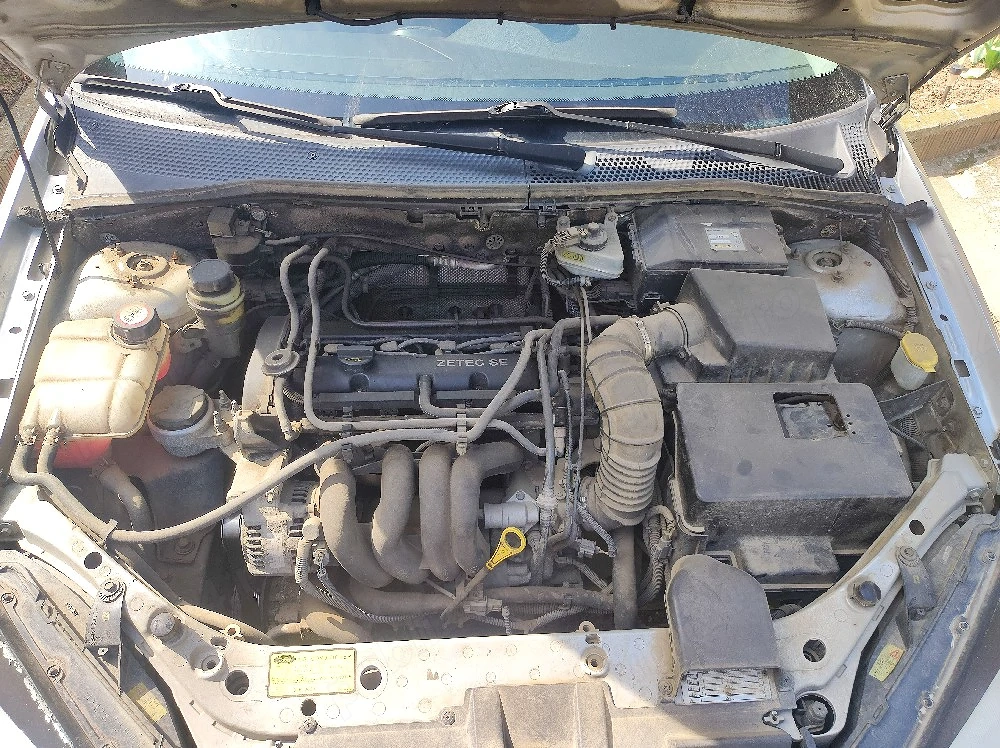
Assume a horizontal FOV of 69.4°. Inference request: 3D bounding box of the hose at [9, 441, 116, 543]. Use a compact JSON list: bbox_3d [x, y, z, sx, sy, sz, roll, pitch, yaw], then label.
[{"bbox_3d":[-0.501,0.132,0.838,0.177,0.050,0.056,25,51,18],"label":"hose"}]

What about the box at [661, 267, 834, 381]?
[{"bbox_3d":[0.349,-0.038,1.096,0.222,0.165,0.180,2,48,-2],"label":"box"}]

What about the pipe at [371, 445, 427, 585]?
[{"bbox_3d":[-0.148,0.213,1.089,0.075,0.180,0.125,0,47,0],"label":"pipe"}]

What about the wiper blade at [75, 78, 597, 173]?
[{"bbox_3d":[-0.294,-0.433,1.229,0.897,0.048,0.055,10,48,4],"label":"wiper blade"}]

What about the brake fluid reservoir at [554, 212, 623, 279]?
[{"bbox_3d":[0.145,-0.212,1.183,0.105,0.075,0.092,0,47,0],"label":"brake fluid reservoir"}]

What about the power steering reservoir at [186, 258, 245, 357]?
[{"bbox_3d":[-0.432,-0.095,1.104,0.078,0.152,0.078,3,44,-9],"label":"power steering reservoir"}]

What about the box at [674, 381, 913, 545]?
[{"bbox_3d":[0.397,0.129,1.026,0.280,0.120,0.200,0,47,0],"label":"box"}]

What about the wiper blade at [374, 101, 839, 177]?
[{"bbox_3d":[0.153,-0.390,1.177,0.765,0.060,0.085,4,47,3],"label":"wiper blade"}]

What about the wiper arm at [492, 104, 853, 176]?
[{"bbox_3d":[0.296,-0.411,1.244,0.589,0.050,0.050,12,48,4],"label":"wiper arm"}]

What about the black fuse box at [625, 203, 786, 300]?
[{"bbox_3d":[0.331,-0.184,1.175,0.222,0.122,0.148,-1,48,-5],"label":"black fuse box"}]

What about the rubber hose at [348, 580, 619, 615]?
[{"bbox_3d":[-0.025,0.330,1.051,0.382,0.042,0.042,1,48,-3],"label":"rubber hose"}]

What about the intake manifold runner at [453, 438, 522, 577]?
[{"bbox_3d":[-0.018,0.203,1.085,0.100,0.175,0.125,0,47,0],"label":"intake manifold runner"}]

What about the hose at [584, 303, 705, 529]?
[{"bbox_3d":[0.203,0.065,1.064,0.150,0.225,0.250,0,47,0],"label":"hose"}]

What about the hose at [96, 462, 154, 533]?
[{"bbox_3d":[-0.510,0.167,0.977,0.070,0.078,0.078,-1,48,-5],"label":"hose"}]

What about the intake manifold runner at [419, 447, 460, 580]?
[{"bbox_3d":[-0.088,0.212,1.088,0.056,0.180,0.125,0,47,0],"label":"intake manifold runner"}]

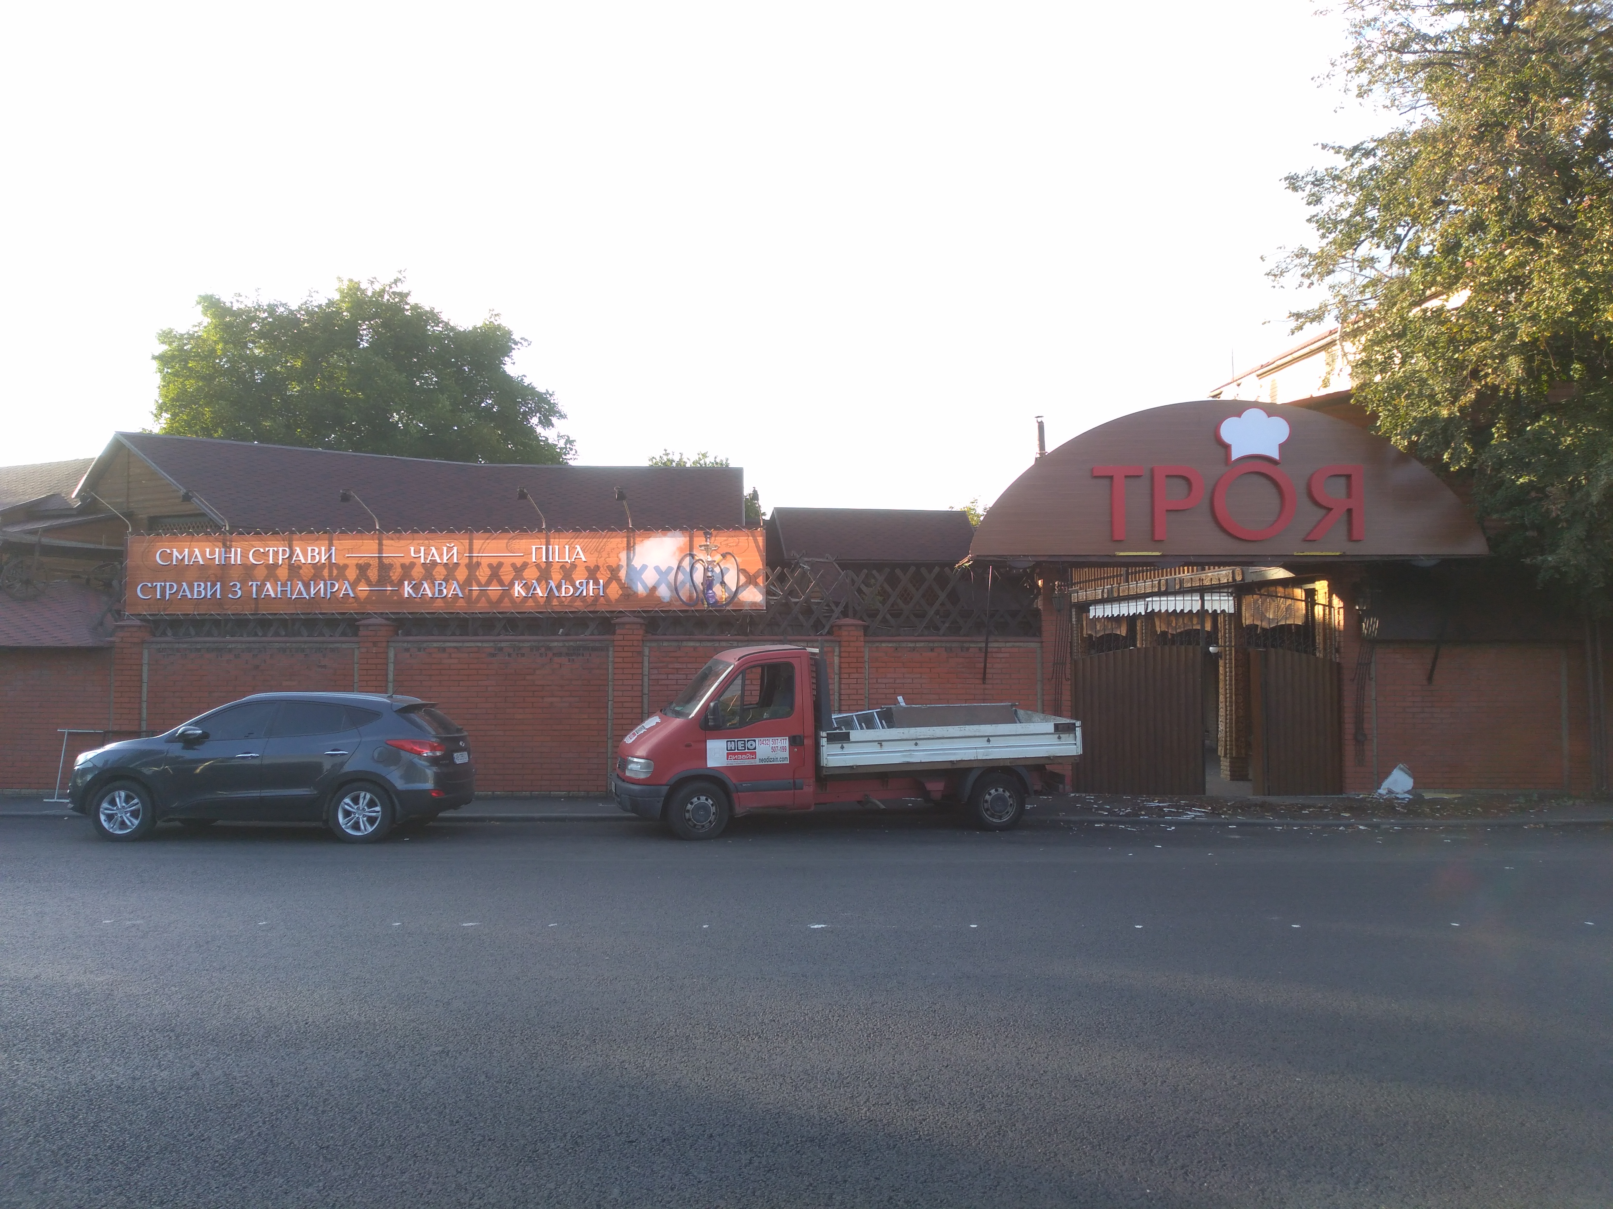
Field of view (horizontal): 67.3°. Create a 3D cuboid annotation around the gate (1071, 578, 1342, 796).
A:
[{"bbox_3d":[5.660,1.084,17.166,3.875,3.199,0.350,0,-4,0],"label":"gate"}]

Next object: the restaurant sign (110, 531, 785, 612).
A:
[{"bbox_3d":[-5.076,-0.441,16.775,9.100,1.140,0.100,0,-3,4],"label":"restaurant sign"}]

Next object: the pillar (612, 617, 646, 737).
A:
[{"bbox_3d":[-2.410,1.379,16.650,0.420,2.396,0.420,0,-3,4],"label":"pillar"}]

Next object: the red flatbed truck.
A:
[{"bbox_3d":[0.424,1.617,15.103,5.480,2.240,2.050,1,-4,-13],"label":"red flatbed truck"}]

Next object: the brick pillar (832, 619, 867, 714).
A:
[{"bbox_3d":[0.623,1.437,17.554,0.420,2.473,0.420,0,-3,7],"label":"brick pillar"}]

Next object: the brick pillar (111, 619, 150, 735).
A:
[{"bbox_3d":[-9.481,1.442,17.142,0.440,2.478,0.420,0,-4,0],"label":"brick pillar"}]

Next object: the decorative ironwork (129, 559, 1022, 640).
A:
[{"bbox_3d":[-3.218,-0.082,17.292,13.071,1.118,0.100,0,-4,0],"label":"decorative ironwork"}]

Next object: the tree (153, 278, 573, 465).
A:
[{"bbox_3d":[-10.700,-2.302,29.128,9.800,11.140,9.200,0,-3,3],"label":"tree"}]

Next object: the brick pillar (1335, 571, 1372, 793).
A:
[{"bbox_3d":[7.729,1.093,17.165,0.410,3.108,0.400,0,-4,0],"label":"brick pillar"}]

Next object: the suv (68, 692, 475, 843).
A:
[{"bbox_3d":[-6.173,1.839,14.199,4.410,1.660,1.820,0,-4,1],"label":"suv"}]

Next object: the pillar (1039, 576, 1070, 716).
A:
[{"bbox_3d":[3.626,1.068,17.614,0.410,3.261,0.410,0,-3,6],"label":"pillar"}]

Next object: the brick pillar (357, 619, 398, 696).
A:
[{"bbox_3d":[-5.929,1.390,16.800,0.420,2.404,0.420,0,-3,4],"label":"brick pillar"}]

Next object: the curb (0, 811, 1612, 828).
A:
[{"bbox_3d":[-0.081,2.700,15.257,20.055,0.130,0.200,0,-4,1],"label":"curb"}]

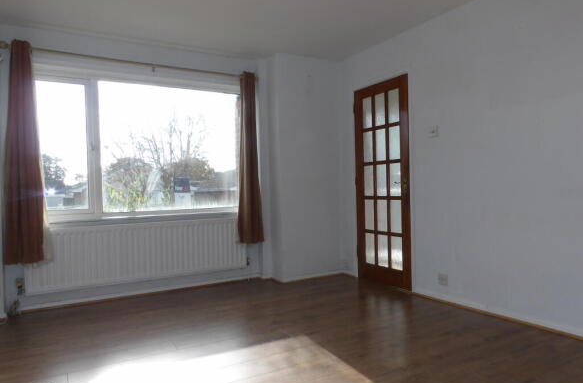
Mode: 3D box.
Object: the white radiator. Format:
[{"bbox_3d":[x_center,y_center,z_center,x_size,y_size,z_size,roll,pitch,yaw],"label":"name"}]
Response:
[{"bbox_3d":[-1.343,0.569,3.791,1.950,0.510,0.100,-2,1,-29],"label":"white radiator"}]

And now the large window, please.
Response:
[{"bbox_3d":[-1.381,-0.428,3.912,2.020,1.360,0.100,-2,1,-29],"label":"large window"}]

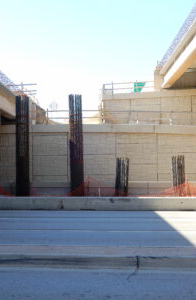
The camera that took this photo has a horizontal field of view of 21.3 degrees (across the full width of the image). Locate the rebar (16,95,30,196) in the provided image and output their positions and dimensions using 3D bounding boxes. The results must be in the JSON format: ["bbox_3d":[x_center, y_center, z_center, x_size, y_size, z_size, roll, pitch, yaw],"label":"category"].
[{"bbox_3d":[-4.137,-0.222,28.800,0.740,5.680,0.740,0,-2,0],"label":"rebar"}]

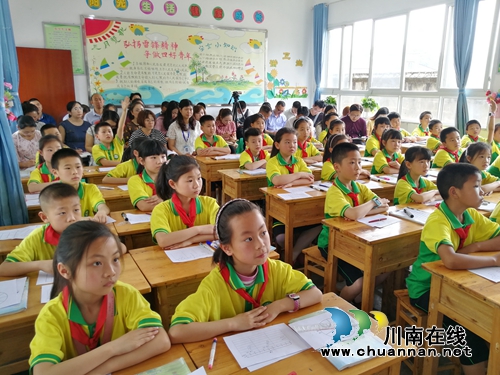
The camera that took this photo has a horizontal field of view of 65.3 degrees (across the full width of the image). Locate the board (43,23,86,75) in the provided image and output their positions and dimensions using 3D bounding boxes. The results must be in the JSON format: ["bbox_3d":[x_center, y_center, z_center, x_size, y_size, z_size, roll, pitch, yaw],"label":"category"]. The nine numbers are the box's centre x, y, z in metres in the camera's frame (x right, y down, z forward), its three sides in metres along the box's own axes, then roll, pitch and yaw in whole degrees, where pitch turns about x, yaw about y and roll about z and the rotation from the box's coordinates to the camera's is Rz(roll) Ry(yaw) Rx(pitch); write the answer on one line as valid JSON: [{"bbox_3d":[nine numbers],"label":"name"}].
[{"bbox_3d":[-2.785,-2.080,5.878,0.520,0.710,0.030,-8,16,-28],"label":"board"}]

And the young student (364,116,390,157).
[{"bbox_3d":[1.575,-0.284,4.751,0.420,1.130,0.550,-8,16,-26],"label":"young student"}]

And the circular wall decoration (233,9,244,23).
[{"bbox_3d":[-0.197,-3.093,7.038,0.226,0.228,0.020,-7,15,-26],"label":"circular wall decoration"}]

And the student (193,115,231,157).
[{"bbox_3d":[-0.480,-0.253,4.648,0.420,1.216,0.550,-6,15,-22],"label":"student"}]

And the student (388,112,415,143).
[{"bbox_3d":[2.014,-0.405,5.280,0.420,1.190,0.620,-8,16,-28],"label":"student"}]

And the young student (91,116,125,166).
[{"bbox_3d":[-1.427,-0.129,3.995,0.420,1.220,0.550,-8,16,-26],"label":"young student"}]

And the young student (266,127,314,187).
[{"bbox_3d":[0.316,0.108,3.188,0.430,1.202,0.570,-8,16,-27],"label":"young student"}]

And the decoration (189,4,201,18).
[{"bbox_3d":[-0.941,-3.018,6.683,0.225,0.225,0.020,-8,16,-28],"label":"decoration"}]

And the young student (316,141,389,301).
[{"bbox_3d":[0.654,0.283,2.541,0.440,1.140,0.580,-8,16,-26],"label":"young student"}]

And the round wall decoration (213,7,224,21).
[{"bbox_3d":[-0.546,-3.056,6.866,0.226,0.228,0.020,-7,15,-26],"label":"round wall decoration"}]

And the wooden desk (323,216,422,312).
[{"bbox_3d":[0.785,0.569,2.376,0.600,0.750,0.400,-8,16,-28],"label":"wooden desk"}]

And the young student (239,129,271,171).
[{"bbox_3d":[0.084,-0.027,3.963,0.420,1.120,0.620,-8,16,-28],"label":"young student"}]

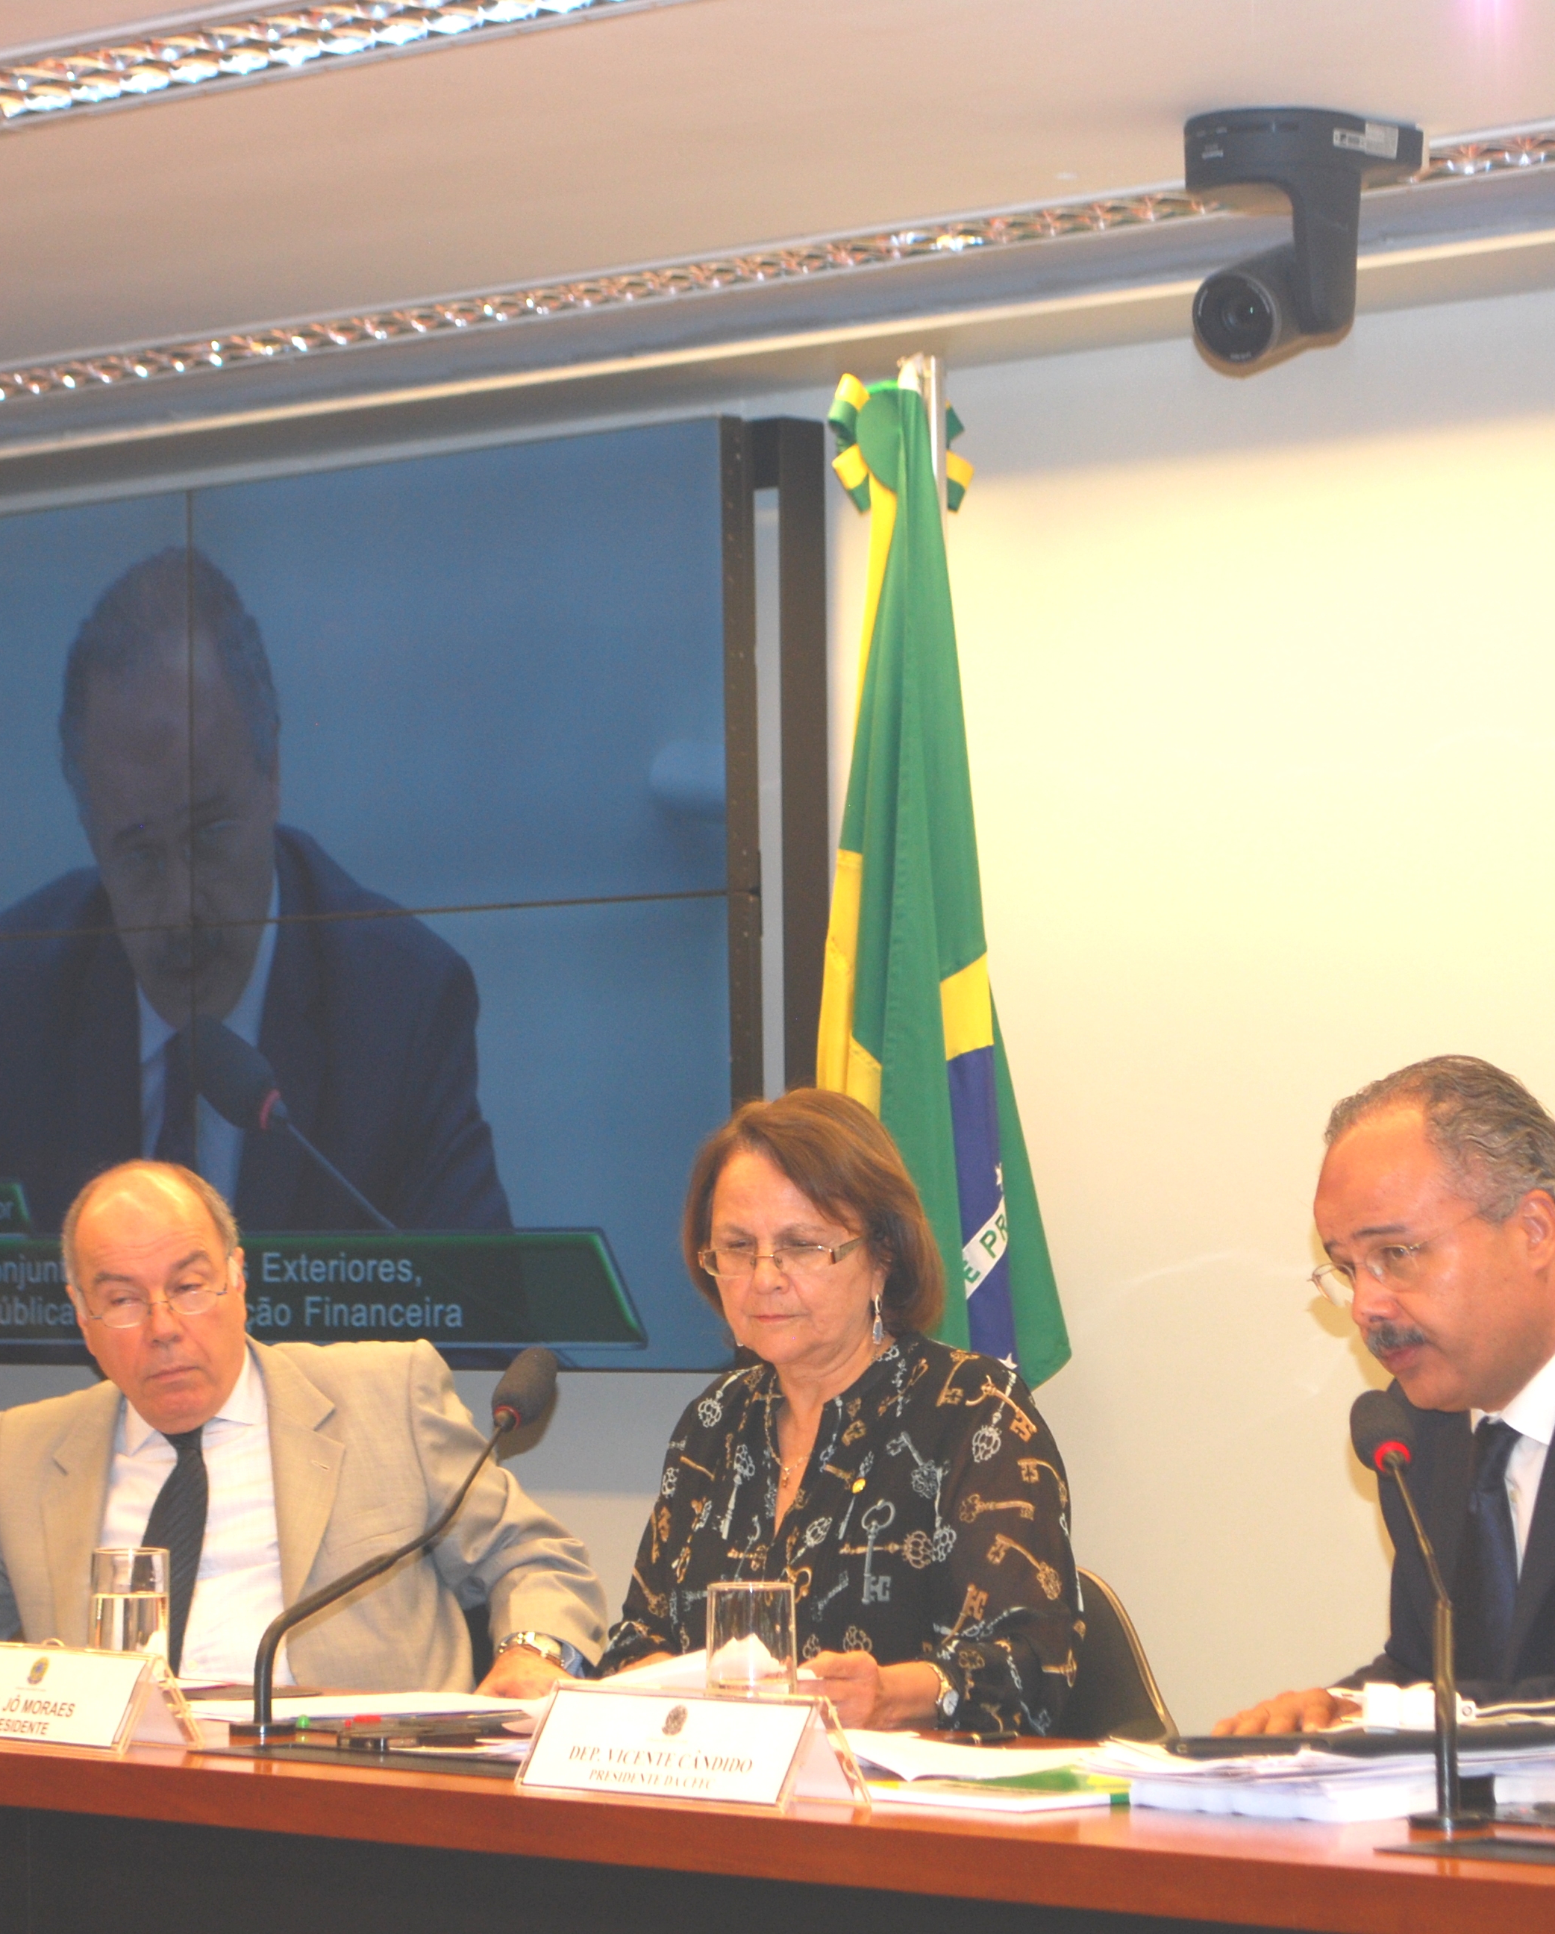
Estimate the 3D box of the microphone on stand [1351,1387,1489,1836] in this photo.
[{"bbox_3d":[0.441,0.436,4.547,0.058,0.285,0.350,-1,-2,-3],"label":"microphone on stand"}]

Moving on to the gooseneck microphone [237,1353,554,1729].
[{"bbox_3d":[-0.314,0.471,5.438,0.057,0.302,0.370,-3,-3,41],"label":"gooseneck microphone"}]

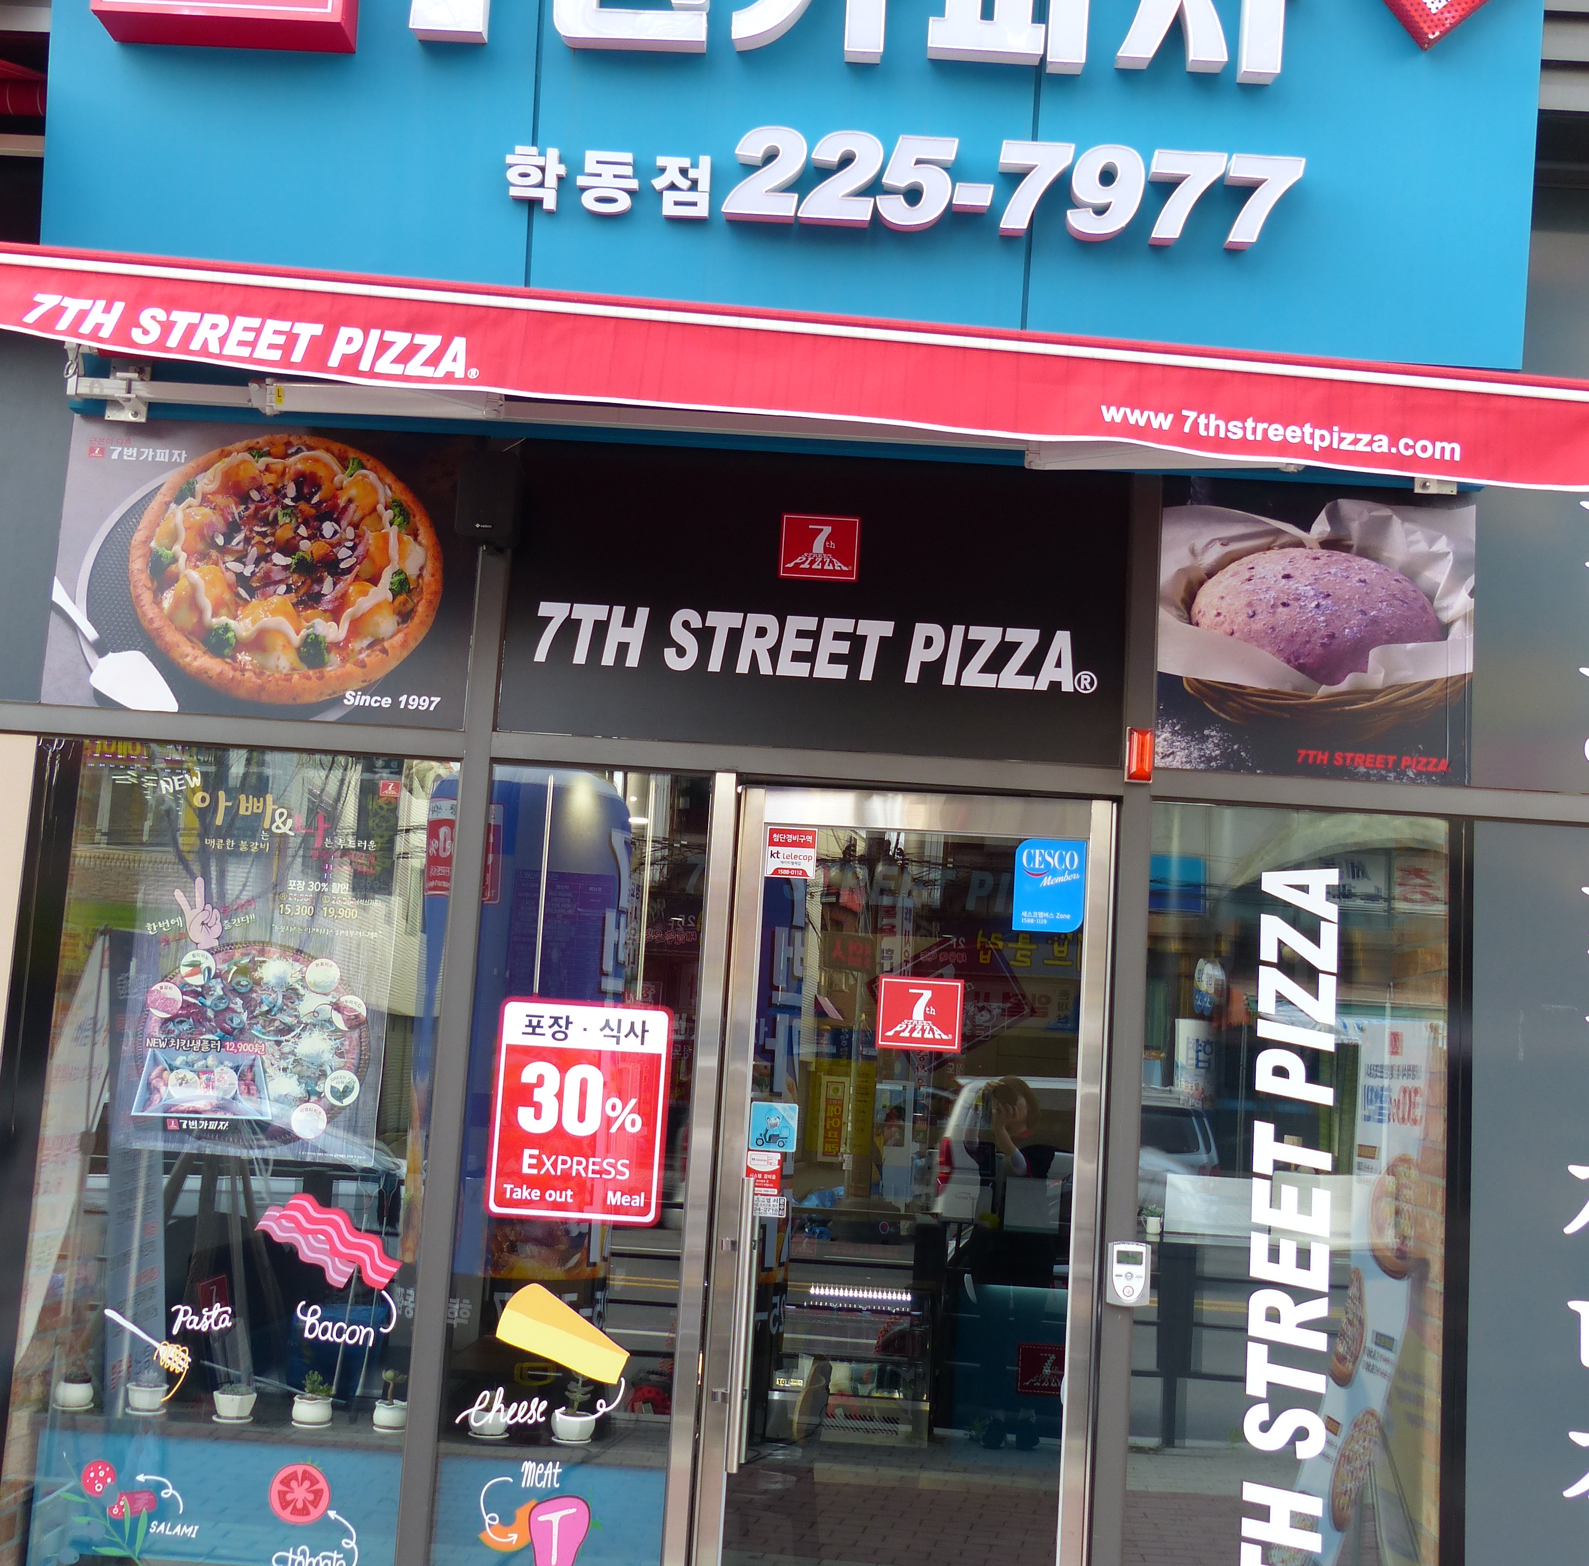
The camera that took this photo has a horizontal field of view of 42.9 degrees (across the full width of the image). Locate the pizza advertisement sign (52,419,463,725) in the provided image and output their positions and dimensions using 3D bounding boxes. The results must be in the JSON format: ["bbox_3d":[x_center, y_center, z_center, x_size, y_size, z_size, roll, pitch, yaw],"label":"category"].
[{"bbox_3d":[-1.172,-0.481,4.486,0.940,0.683,0.030,3,-8,1],"label":"pizza advertisement sign"}]

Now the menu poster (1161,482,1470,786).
[{"bbox_3d":[1.145,-0.347,4.431,0.694,0.676,0.030,3,-8,1],"label":"menu poster"}]

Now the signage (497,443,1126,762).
[{"bbox_3d":[0.049,-0.408,4.457,1.372,0.683,0.030,3,-8,1],"label":"signage"}]

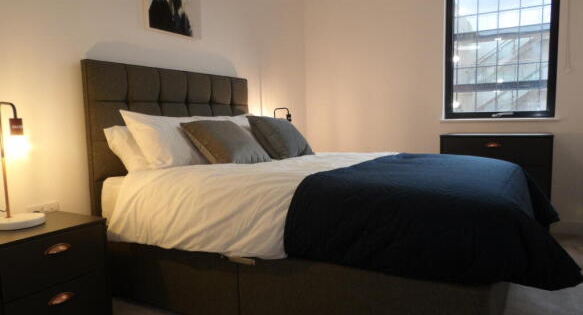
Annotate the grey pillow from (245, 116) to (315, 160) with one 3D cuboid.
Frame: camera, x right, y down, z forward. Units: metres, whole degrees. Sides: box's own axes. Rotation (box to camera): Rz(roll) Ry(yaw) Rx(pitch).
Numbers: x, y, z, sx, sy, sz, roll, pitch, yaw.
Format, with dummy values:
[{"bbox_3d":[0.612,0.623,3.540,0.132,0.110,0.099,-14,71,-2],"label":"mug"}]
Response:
[{"bbox_3d":[-0.074,-0.154,3.077,0.430,0.400,0.140,-7,-25,-46],"label":"grey pillow"}]

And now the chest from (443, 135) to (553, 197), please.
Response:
[{"bbox_3d":[1.724,0.228,3.447,0.810,0.840,0.420,2,6,30],"label":"chest"}]

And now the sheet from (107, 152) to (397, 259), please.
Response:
[{"bbox_3d":[0.150,0.228,2.443,2.000,0.340,1.500,2,6,30],"label":"sheet"}]

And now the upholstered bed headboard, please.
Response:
[{"bbox_3d":[-0.764,0.062,2.971,0.080,1.350,1.490,2,6,30],"label":"upholstered bed headboard"}]

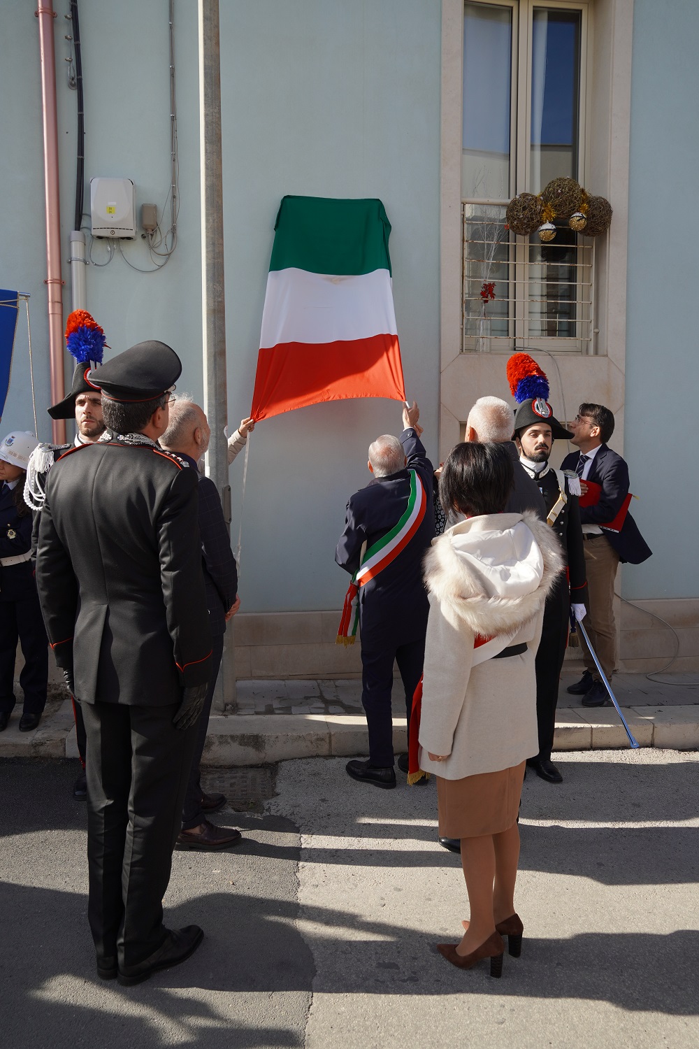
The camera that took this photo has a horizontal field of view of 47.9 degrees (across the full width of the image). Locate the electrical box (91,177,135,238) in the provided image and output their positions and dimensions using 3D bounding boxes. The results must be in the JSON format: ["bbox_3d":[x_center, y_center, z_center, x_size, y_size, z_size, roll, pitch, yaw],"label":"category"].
[{"bbox_3d":[-1.393,-1.857,4.649,0.250,0.328,0.095,-1,4,-9],"label":"electrical box"}]

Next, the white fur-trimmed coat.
[{"bbox_3d":[0.441,0.381,2.444,0.460,0.810,0.360,-3,5,-34],"label":"white fur-trimmed coat"}]

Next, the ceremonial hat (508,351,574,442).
[{"bbox_3d":[0.938,-0.634,3.914,0.400,0.440,0.250,-1,4,-11],"label":"ceremonial hat"}]

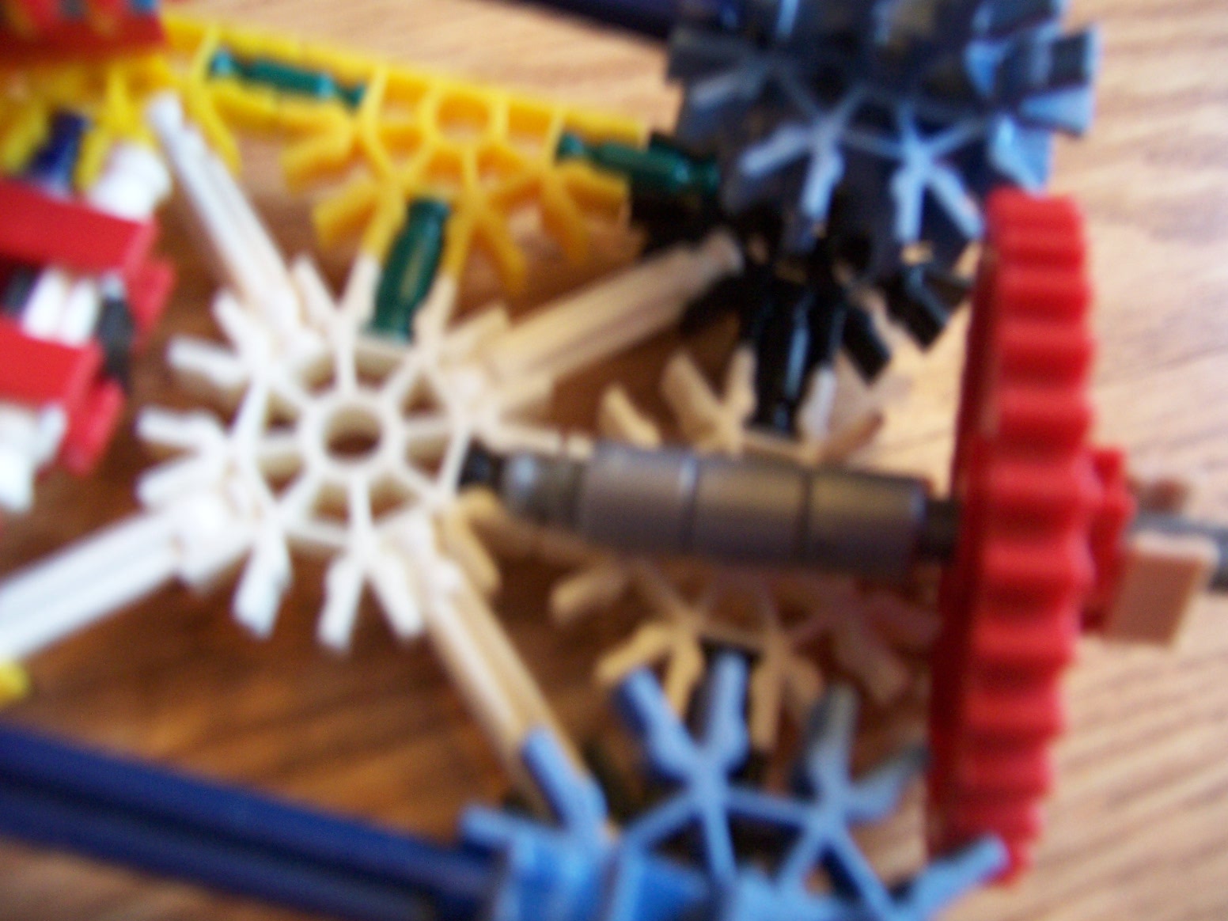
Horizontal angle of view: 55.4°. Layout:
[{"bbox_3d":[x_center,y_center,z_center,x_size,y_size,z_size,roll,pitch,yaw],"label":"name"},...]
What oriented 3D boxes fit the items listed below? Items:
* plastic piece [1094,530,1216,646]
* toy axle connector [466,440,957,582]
[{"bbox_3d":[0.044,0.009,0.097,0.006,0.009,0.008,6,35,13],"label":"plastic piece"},{"bbox_3d":[0.008,0.004,0.106,0.045,0.009,0.009,6,66,13],"label":"toy axle connector"}]

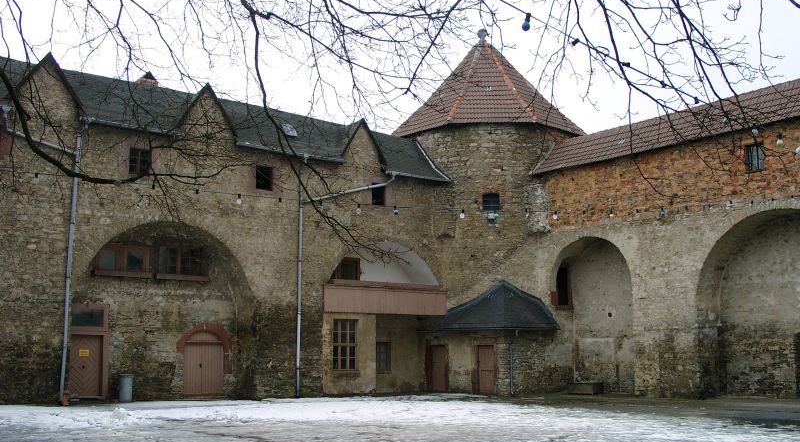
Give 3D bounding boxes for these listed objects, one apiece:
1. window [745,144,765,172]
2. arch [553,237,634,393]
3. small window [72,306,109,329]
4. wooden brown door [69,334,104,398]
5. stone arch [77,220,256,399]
[{"bbox_3d":[12.280,-2.183,27.228,0.200,0.984,0.683,9,-13,-41],"label":"window"},{"bbox_3d":[8.117,3.822,31.828,1.300,6.229,3.875,9,-13,-41],"label":"arch"},{"bbox_3d":[-10.549,3.275,26.673,1.199,0.741,0.150,7,-12,-34],"label":"small window"},{"bbox_3d":[-10.524,4.864,26.419,1.140,2.074,0.150,7,-12,-34],"label":"wooden brown door"},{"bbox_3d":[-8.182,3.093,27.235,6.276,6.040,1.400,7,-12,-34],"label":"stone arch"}]

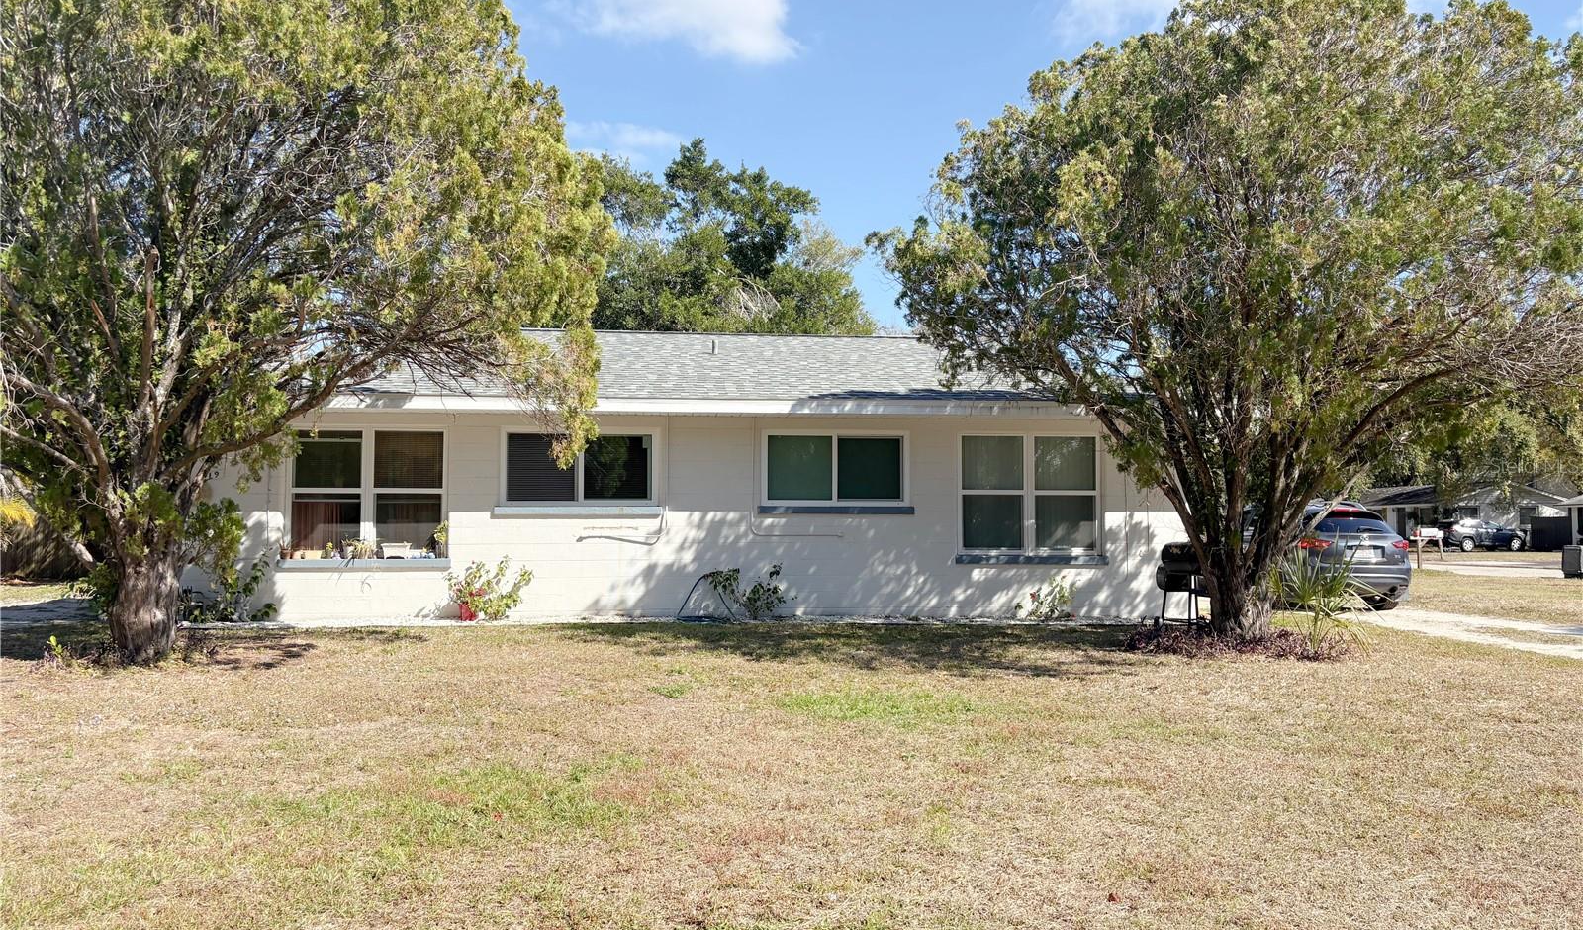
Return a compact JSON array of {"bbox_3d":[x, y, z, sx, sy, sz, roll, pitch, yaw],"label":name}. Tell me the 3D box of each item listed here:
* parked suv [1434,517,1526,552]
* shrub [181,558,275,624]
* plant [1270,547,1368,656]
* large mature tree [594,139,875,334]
[{"bbox_3d":[36.850,3.750,63.500,4.600,1.690,1.860,0,-2,-5],"label":"parked suv"},{"bbox_3d":[-6.570,1.460,13.870,1.080,0.800,0.750,0,-2,-5],"label":"shrub"},{"bbox_3d":[5.270,1.360,11.900,1.000,1.120,1.000,0,-2,-5],"label":"plant"},{"bbox_3d":[-1.600,-2.800,30.000,8.200,10.700,8.000,0,-2,-5],"label":"large mature tree"}]

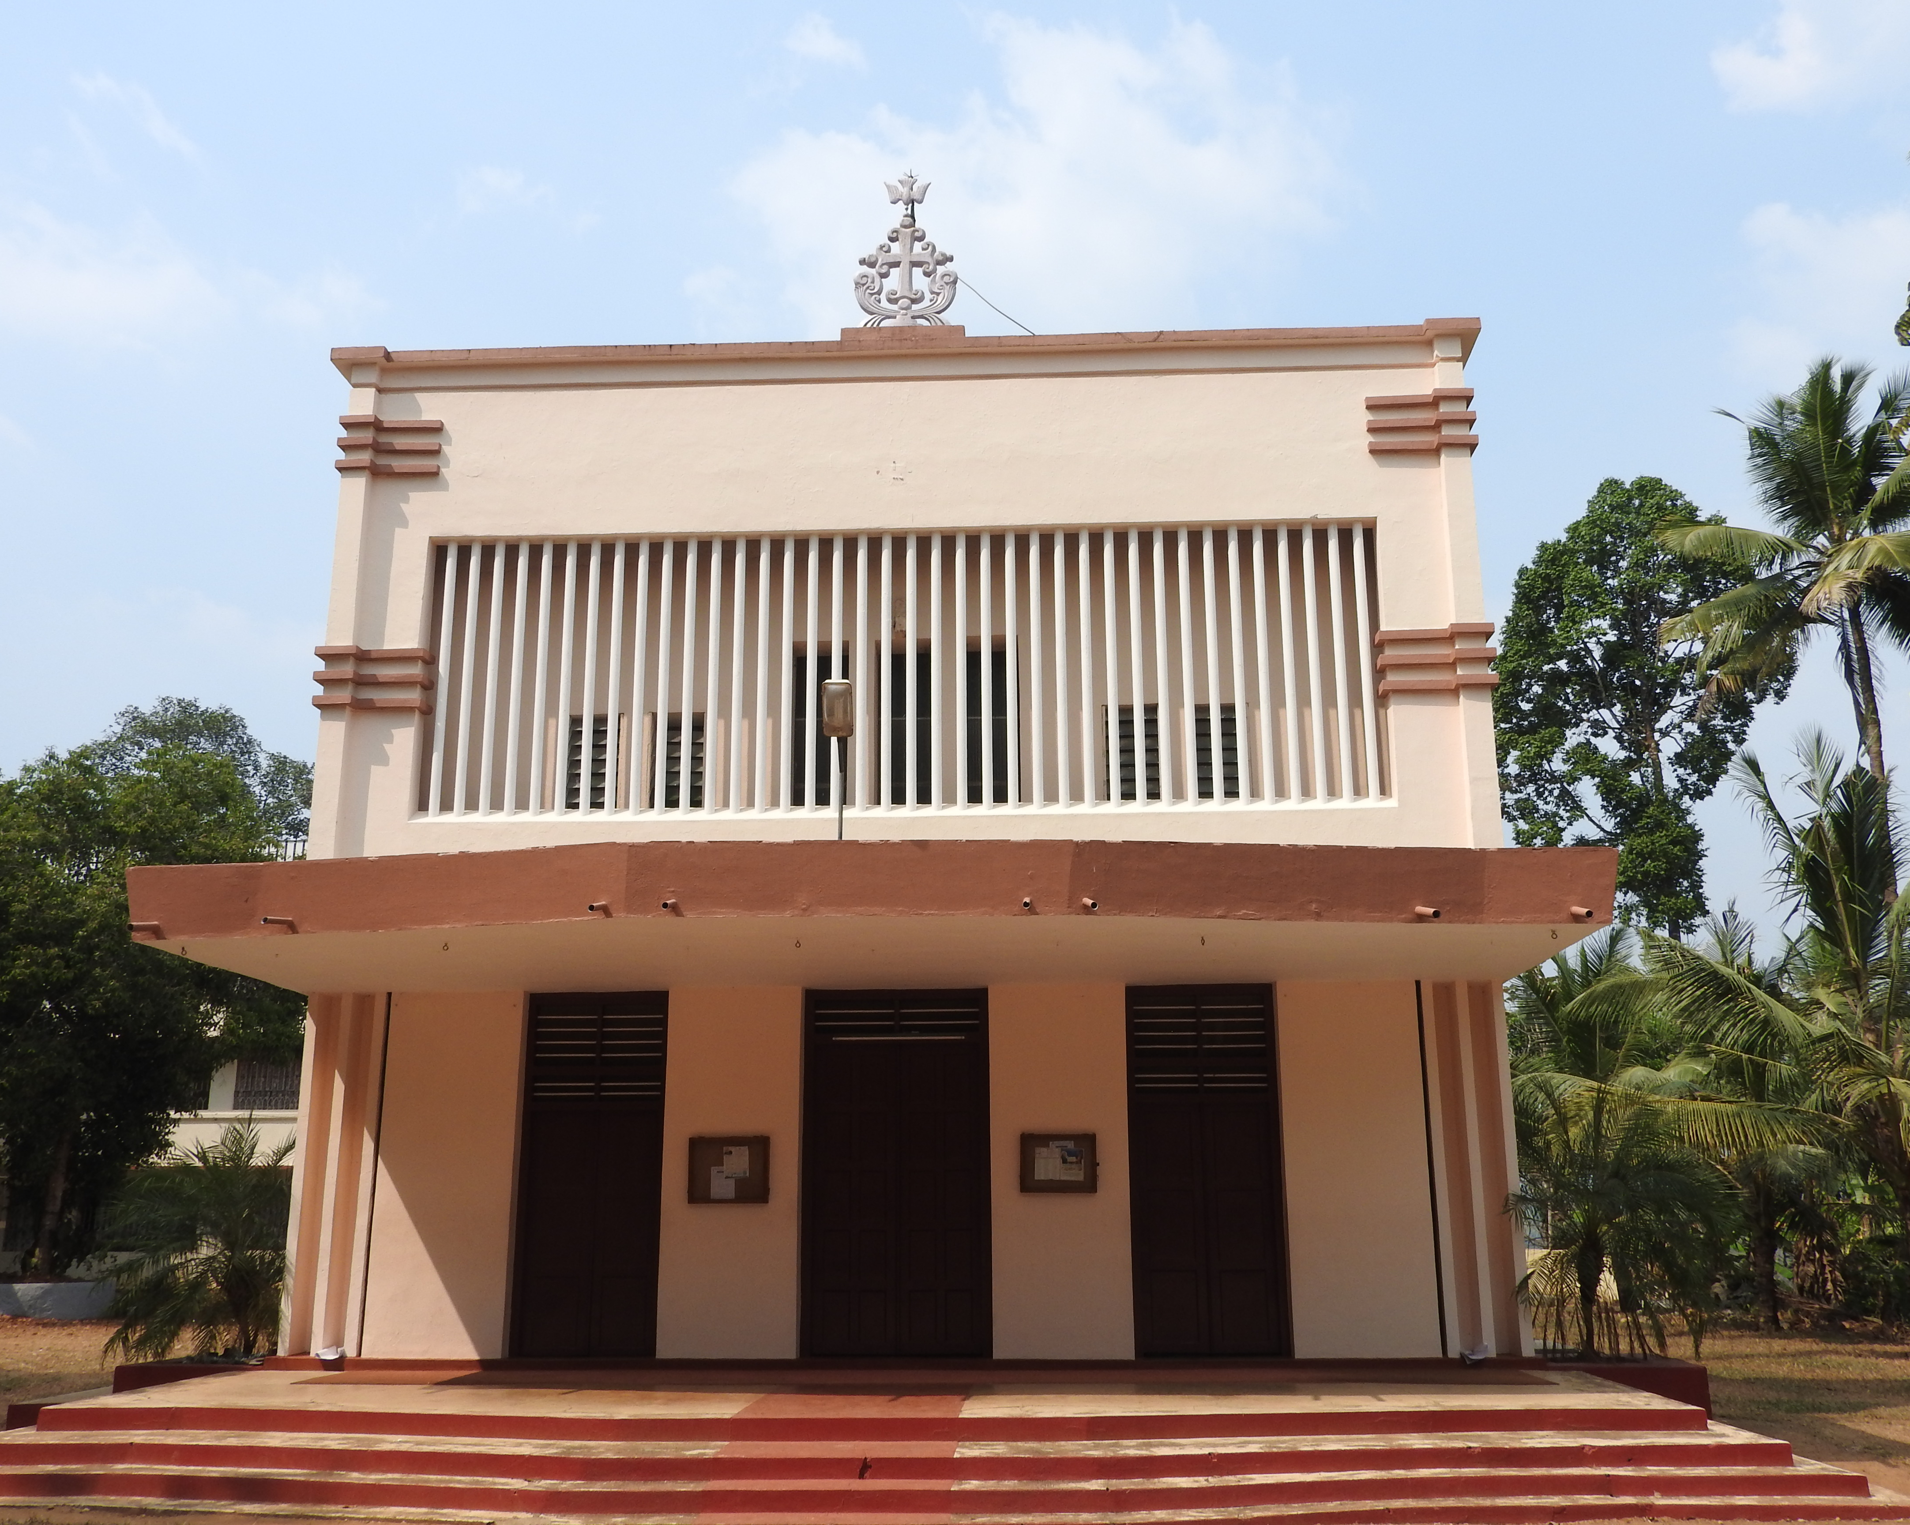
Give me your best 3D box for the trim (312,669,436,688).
[{"bbox_3d":[-5.267,-0.753,15.944,0.940,0.075,0.320,-1,-15,2],"label":"trim"}]

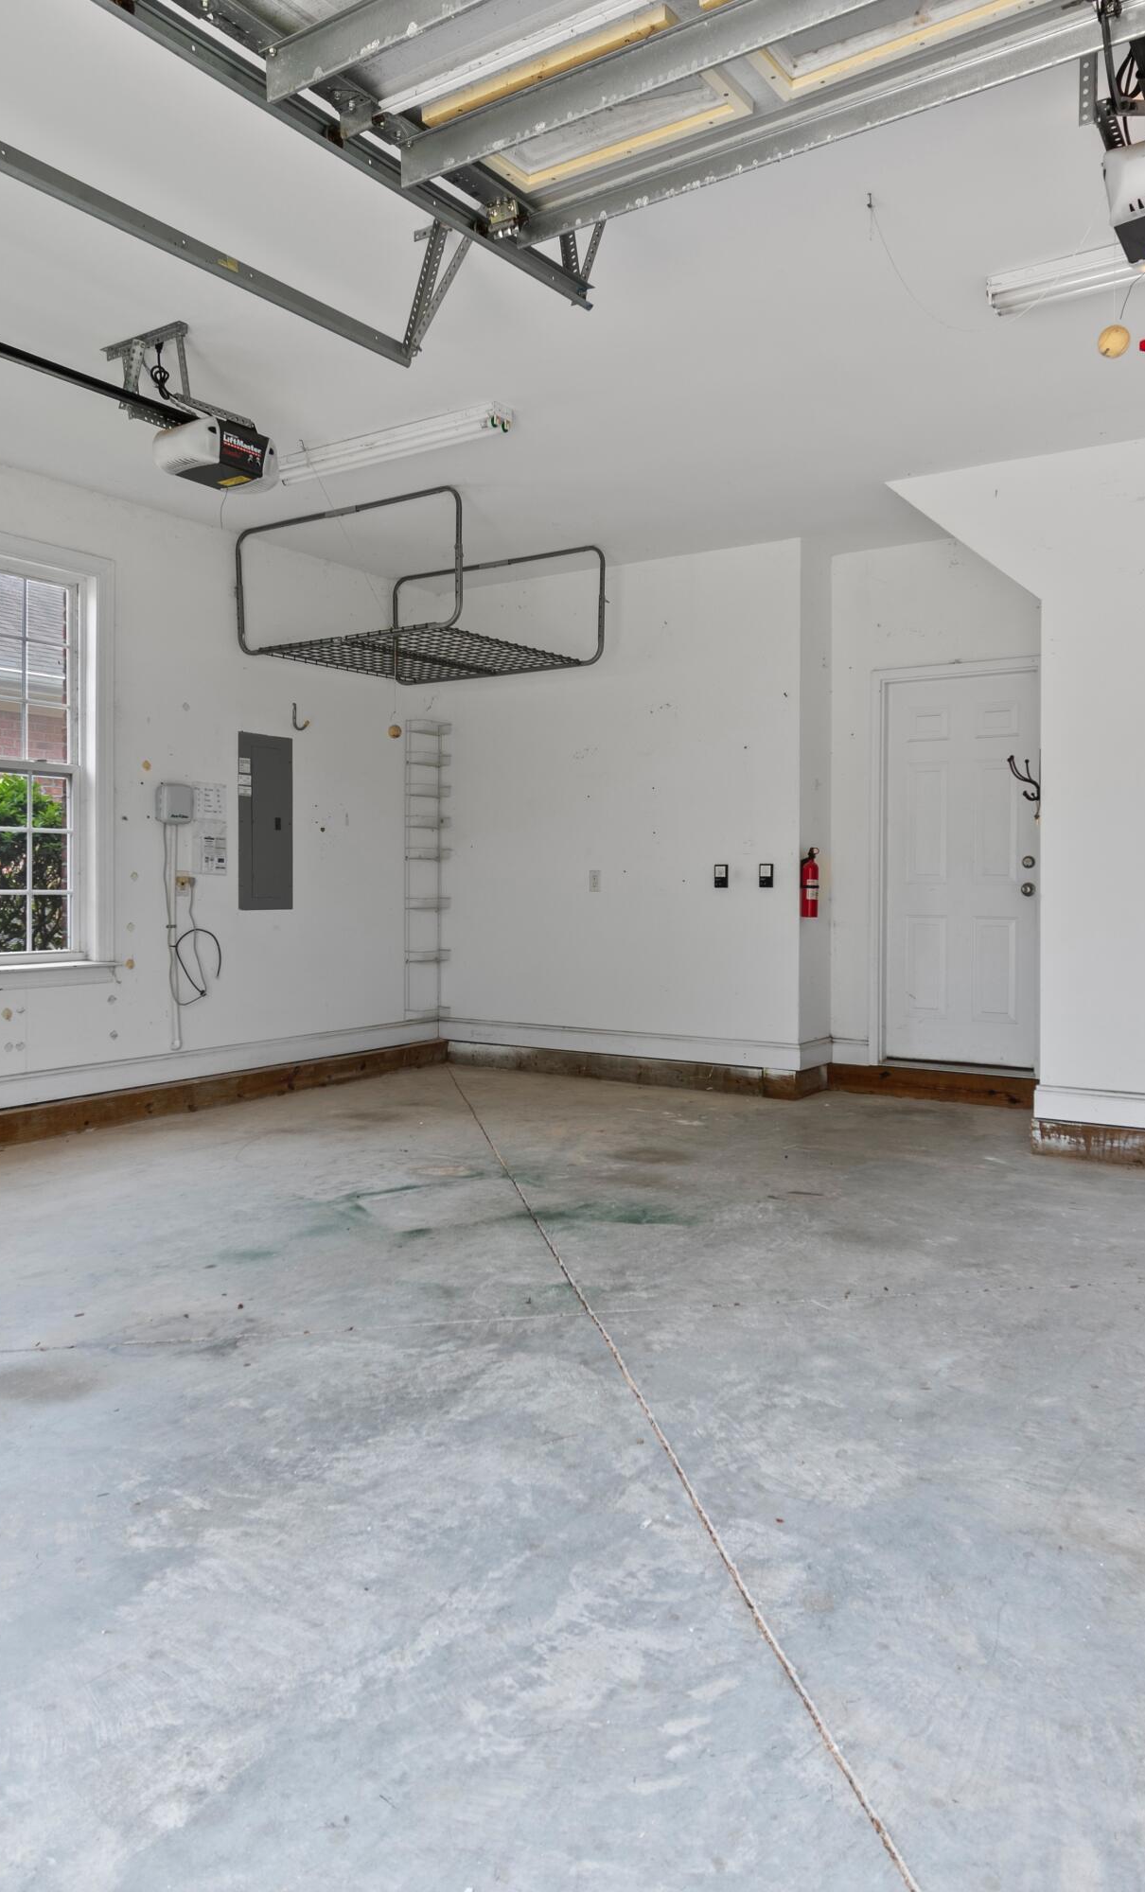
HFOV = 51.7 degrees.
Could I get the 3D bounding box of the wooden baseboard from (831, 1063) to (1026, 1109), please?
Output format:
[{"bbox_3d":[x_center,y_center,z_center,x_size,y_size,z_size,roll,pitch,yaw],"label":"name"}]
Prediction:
[{"bbox_3d":[1.964,0.752,6.359,1.200,0.145,0.050,2,3,30],"label":"wooden baseboard"}]

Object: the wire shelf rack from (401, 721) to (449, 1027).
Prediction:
[{"bbox_3d":[-0.882,-0.462,7.298,0.110,1.850,0.316,2,3,36],"label":"wire shelf rack"}]

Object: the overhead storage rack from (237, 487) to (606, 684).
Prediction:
[{"bbox_3d":[-0.777,-1.806,6.205,1.430,0.655,1.190,2,3,33],"label":"overhead storage rack"}]

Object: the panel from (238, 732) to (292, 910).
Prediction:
[{"bbox_3d":[-1.644,-0.660,6.361,0.040,0.934,0.368,2,3,36],"label":"panel"}]

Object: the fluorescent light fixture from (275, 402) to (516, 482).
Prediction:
[{"bbox_3d":[-0.780,-2.024,4.815,1.220,0.075,0.115,2,3,31],"label":"fluorescent light fixture"}]

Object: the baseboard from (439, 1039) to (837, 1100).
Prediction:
[{"bbox_3d":[0.305,0.711,7.070,2.346,0.145,0.370,2,3,31],"label":"baseboard"}]

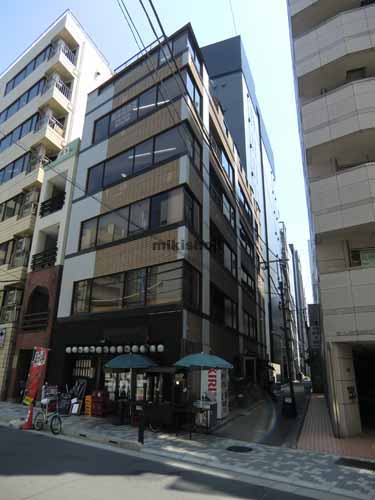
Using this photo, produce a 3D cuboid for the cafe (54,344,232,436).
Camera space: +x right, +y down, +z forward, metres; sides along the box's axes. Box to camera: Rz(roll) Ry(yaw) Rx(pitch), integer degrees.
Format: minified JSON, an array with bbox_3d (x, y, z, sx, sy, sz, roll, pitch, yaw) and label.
[{"bbox_3d":[-1.979,4.783,12.732,7.200,2.500,3.000,-12,-23,36],"label":"cafe"}]

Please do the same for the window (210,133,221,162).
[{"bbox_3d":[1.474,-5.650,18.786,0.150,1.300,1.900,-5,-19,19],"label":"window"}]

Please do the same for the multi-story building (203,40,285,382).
[{"bbox_3d":[4.995,-2.441,46.236,11.000,37.853,24.000,-6,-20,21],"label":"multi-story building"}]

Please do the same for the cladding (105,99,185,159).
[{"bbox_3d":[-2.212,-5.702,16.905,4.910,1.310,0.220,-13,-23,35],"label":"cladding"}]

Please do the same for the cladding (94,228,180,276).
[{"bbox_3d":[-2.280,0.264,14.827,4.950,1.313,0.220,-13,-23,35],"label":"cladding"}]

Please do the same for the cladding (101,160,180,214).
[{"bbox_3d":[-2.127,-2.558,14.819,4.500,1.130,0.150,-12,-23,36],"label":"cladding"}]

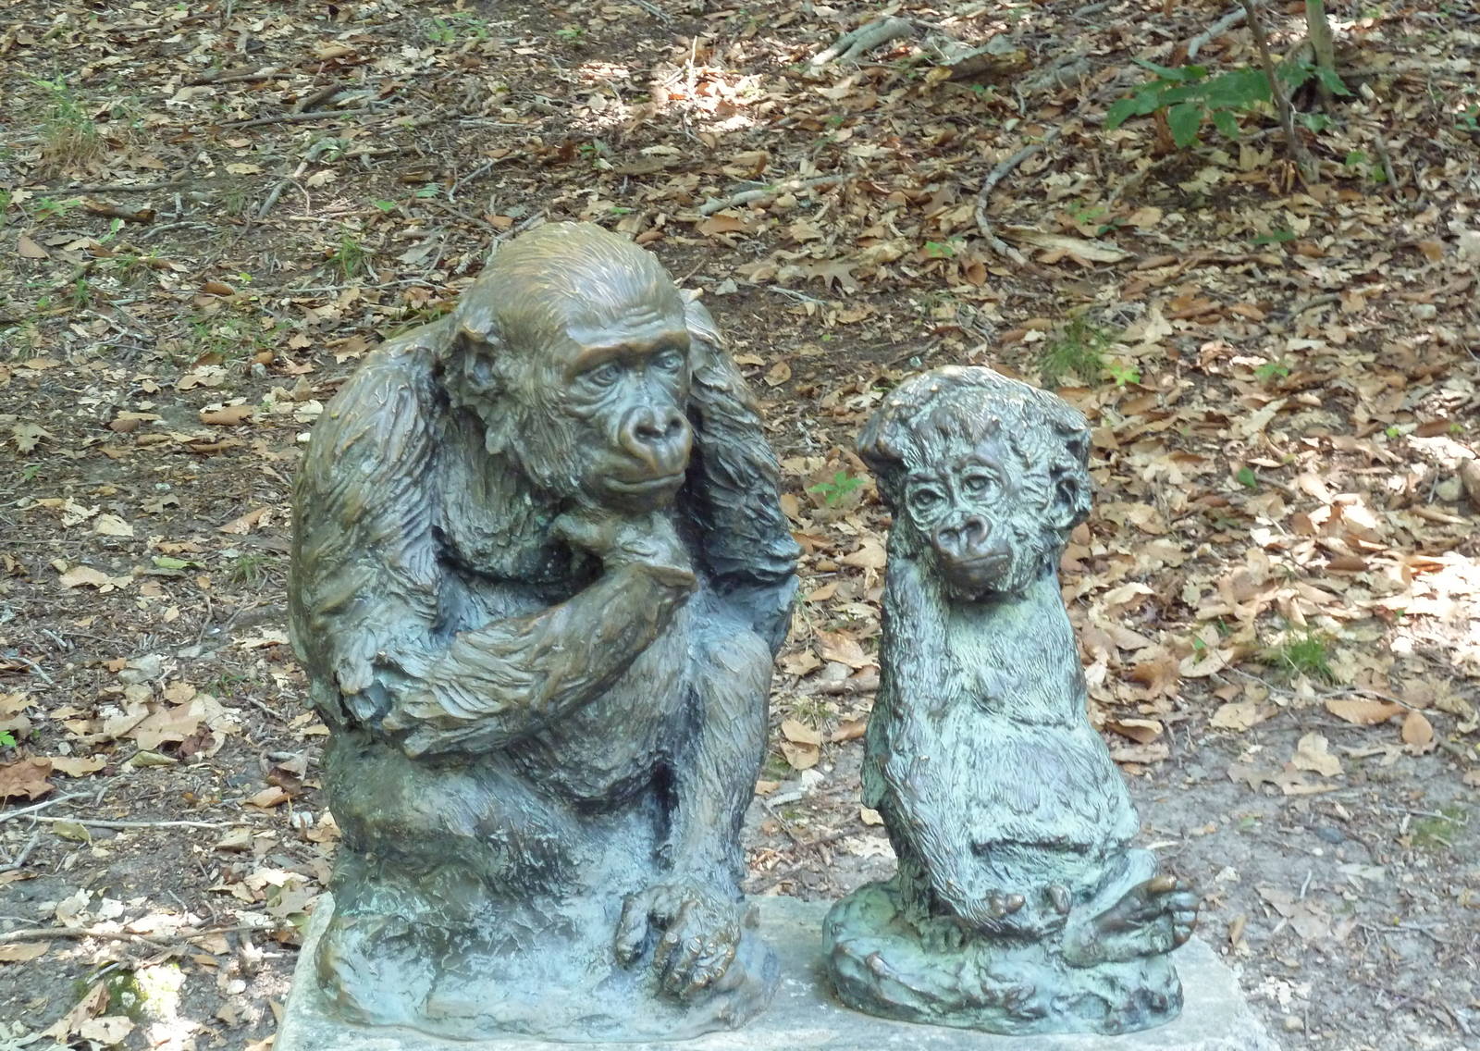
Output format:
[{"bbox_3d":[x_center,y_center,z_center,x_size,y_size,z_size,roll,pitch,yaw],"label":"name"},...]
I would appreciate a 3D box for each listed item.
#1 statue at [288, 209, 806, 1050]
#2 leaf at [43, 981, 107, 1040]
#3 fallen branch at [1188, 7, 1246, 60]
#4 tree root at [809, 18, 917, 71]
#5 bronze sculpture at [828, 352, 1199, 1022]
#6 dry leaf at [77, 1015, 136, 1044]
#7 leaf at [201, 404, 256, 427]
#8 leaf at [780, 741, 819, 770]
[{"bbox_3d":[-0.210,0.072,3.287,0.530,0.810,0.500,-8,17,-27],"label":"statue"},{"bbox_3d":[-0.707,0.515,3.271,0.038,0.025,0.100,11,25,26],"label":"leaf"},{"bbox_3d":[1.389,-1.431,8.964,0.040,0.035,0.400,14,29,27],"label":"fallen branch"},{"bbox_3d":[0.355,-1.386,8.872,0.360,0.080,0.130,-20,32,-35],"label":"tree root"},{"bbox_3d":[0.284,0.159,3.243,0.380,0.665,0.350,-2,15,-8],"label":"bronze sculpture"},{"bbox_3d":[-0.928,0.739,4.512,0.079,0.016,0.055,2,20,5],"label":"dry leaf"},{"bbox_3d":[-1.000,-0.214,6.000,0.106,0.025,0.050,0,23,0],"label":"leaf"},{"bbox_3d":[0.101,0.388,5.231,0.063,0.017,0.065,0,22,0],"label":"leaf"}]

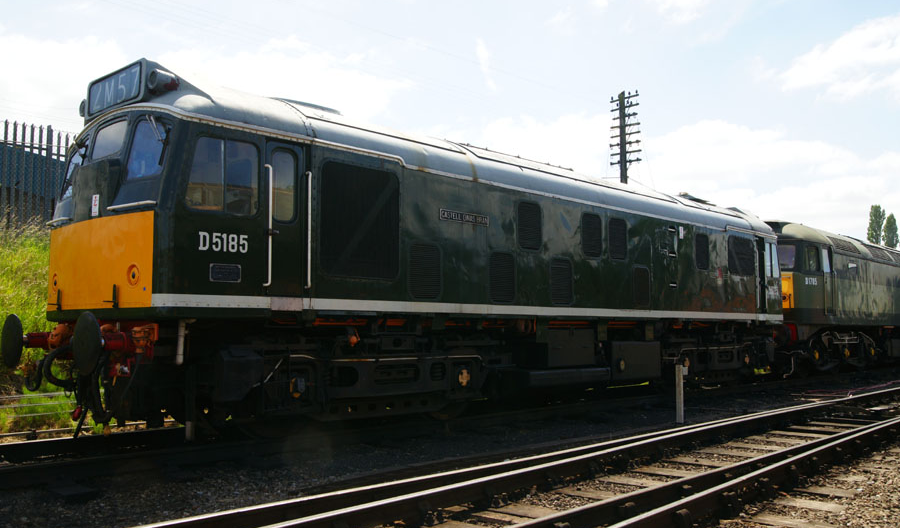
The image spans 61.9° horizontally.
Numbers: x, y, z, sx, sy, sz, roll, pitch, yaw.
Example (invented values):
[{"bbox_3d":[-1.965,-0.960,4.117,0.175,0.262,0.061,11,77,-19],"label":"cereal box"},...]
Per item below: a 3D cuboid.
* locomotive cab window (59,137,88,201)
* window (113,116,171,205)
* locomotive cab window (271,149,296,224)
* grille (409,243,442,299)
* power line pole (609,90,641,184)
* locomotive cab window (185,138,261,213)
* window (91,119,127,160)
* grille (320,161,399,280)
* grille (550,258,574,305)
[{"bbox_3d":[-4.290,-1.053,8.530,0.070,0.700,0.680,14,-12,-33],"label":"locomotive cab window"},{"bbox_3d":[-2.984,-0.957,7.262,0.660,0.900,0.080,-3,-15,35],"label":"window"},{"bbox_3d":[-1.767,-0.821,7.930,0.330,0.760,0.060,5,-7,-45],"label":"locomotive cab window"},{"bbox_3d":[-0.309,0.092,9.253,0.580,0.700,0.050,5,-7,-45],"label":"grille"},{"bbox_3d":[6.161,-1.346,26.224,1.200,9.510,0.300,-4,-6,37],"label":"power line pole"},{"bbox_3d":[-2.248,-0.867,7.410,0.790,0.760,0.060,5,-7,-45],"label":"locomotive cab window"},{"bbox_3d":[-3.597,-1.297,7.911,0.740,0.400,0.060,-5,-14,45],"label":"window"},{"bbox_3d":[-1.024,-0.469,8.600,1.130,1.260,0.070,5,-7,-45],"label":"grille"},{"bbox_3d":[1.688,0.270,11.235,0.600,0.700,0.050,5,-7,-45],"label":"grille"}]

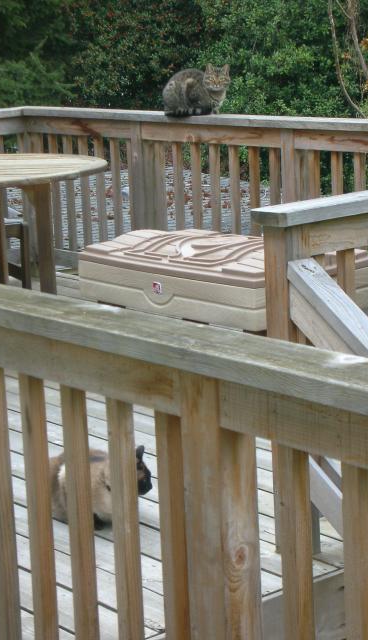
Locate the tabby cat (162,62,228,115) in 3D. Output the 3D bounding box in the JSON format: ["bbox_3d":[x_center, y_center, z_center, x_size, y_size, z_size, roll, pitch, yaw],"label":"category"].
[{"bbox_3d":[0.059,-1.080,7.450,0.320,0.245,0.170,3,12,25],"label":"tabby cat"}]

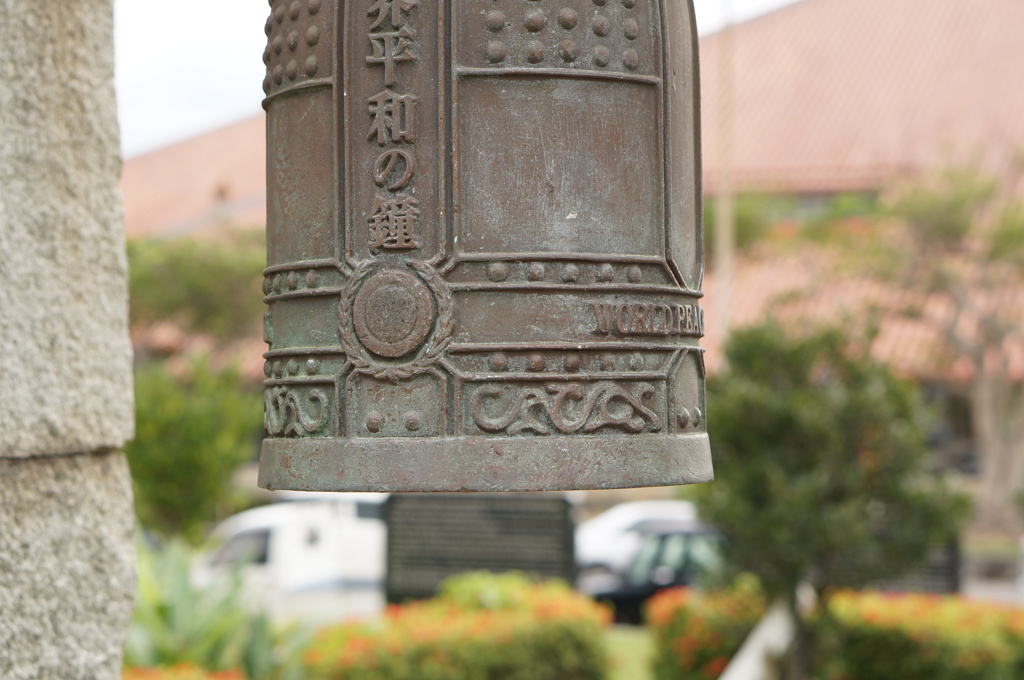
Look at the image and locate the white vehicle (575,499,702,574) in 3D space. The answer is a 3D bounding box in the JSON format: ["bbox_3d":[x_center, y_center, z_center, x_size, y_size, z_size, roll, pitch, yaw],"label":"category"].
[{"bbox_3d":[2.430,3.600,36.500,4.500,1.700,1.740,0,-2,-20],"label":"white vehicle"}]

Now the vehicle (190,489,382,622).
[{"bbox_3d":[-2.400,3.470,32.700,4.900,2.150,1.780,0,-2,-14],"label":"vehicle"}]

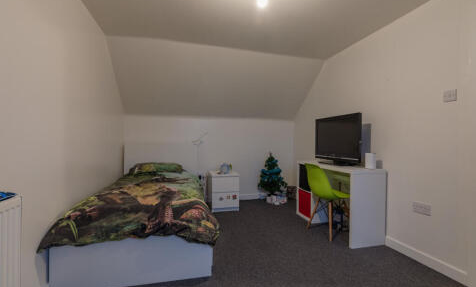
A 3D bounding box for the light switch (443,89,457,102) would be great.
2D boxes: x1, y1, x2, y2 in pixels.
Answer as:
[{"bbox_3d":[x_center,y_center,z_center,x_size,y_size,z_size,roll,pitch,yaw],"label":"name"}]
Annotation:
[{"bbox_3d":[1.651,-0.370,1.751,0.012,0.087,0.086,0,1,-14],"label":"light switch"}]

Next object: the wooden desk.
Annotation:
[{"bbox_3d":[1.181,0.654,2.752,0.418,0.747,1.042,0,1,-14],"label":"wooden desk"}]

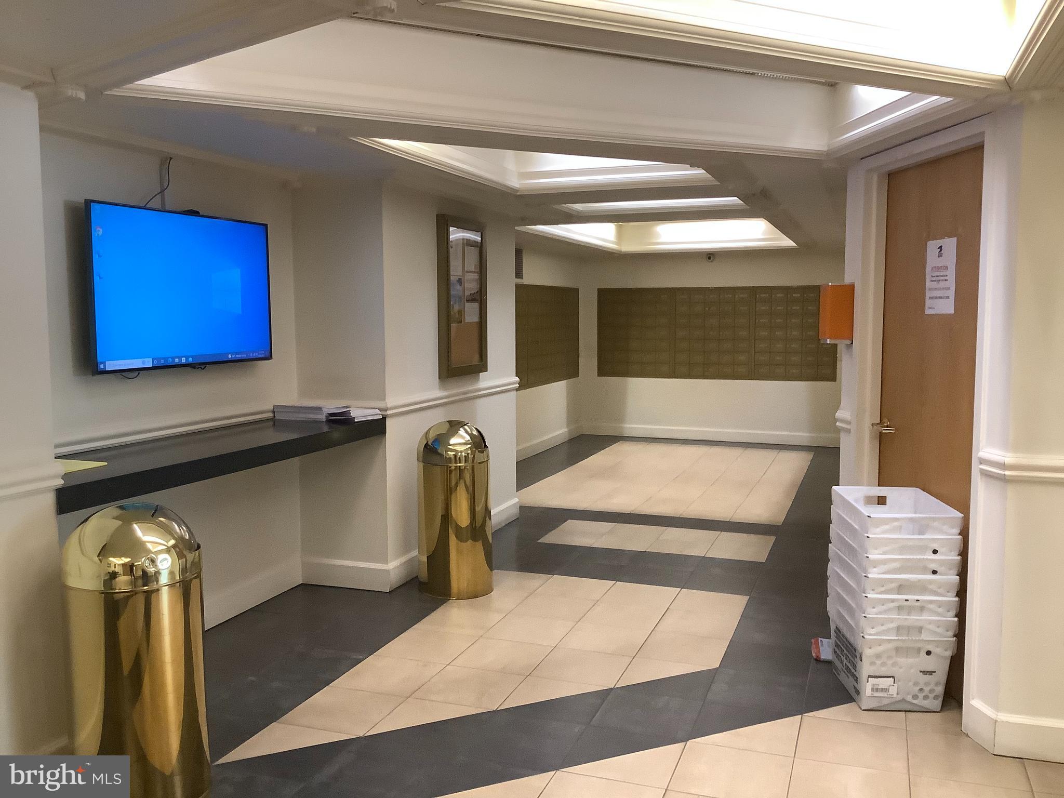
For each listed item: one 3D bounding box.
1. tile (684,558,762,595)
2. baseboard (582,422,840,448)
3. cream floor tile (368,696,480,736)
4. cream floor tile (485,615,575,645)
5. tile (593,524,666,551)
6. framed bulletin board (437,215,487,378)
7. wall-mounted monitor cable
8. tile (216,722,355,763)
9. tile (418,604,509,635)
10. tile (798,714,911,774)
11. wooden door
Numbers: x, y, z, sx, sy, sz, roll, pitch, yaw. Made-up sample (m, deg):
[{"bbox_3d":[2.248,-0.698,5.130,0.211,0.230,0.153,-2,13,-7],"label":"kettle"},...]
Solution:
[{"bbox_3d":[1.052,0.960,5.187,0.340,0.010,0.683,2,6,20],"label":"tile"},{"bbox_3d":[1.994,0.418,10.743,3.000,0.125,0.020,2,6,20],"label":"baseboard"},{"bbox_3d":[-0.351,1.135,3.314,0.340,0.010,0.342,2,6,20],"label":"cream floor tile"},{"bbox_3d":[-0.002,1.049,4.309,0.343,0.010,0.342,2,6,20],"label":"cream floor tile"},{"bbox_3d":[0.646,0.903,6.210,0.355,0.010,0.675,2,6,20],"label":"tile"},{"bbox_3d":[-0.404,-0.597,5.667,0.063,0.914,0.595,2,6,20],"label":"framed bulletin board"},{"bbox_3d":[-1.524,-0.886,3.889,0.040,0.225,0.165,2,6,19],"label":"wall-mounted monitor cable"},{"bbox_3d":[-0.797,1.160,3.132,0.343,0.010,0.342,2,6,20],"label":"tile"},{"bbox_3d":[-0.336,1.055,4.494,0.350,0.010,0.350,2,6,20],"label":"tile"},{"bbox_3d":[1.096,1.180,3.259,0.355,0.010,0.354,2,6,20],"label":"tile"},{"bbox_3d":[1.588,0.101,3.692,0.045,2.030,0.900,-1,5,-7],"label":"wooden door"}]

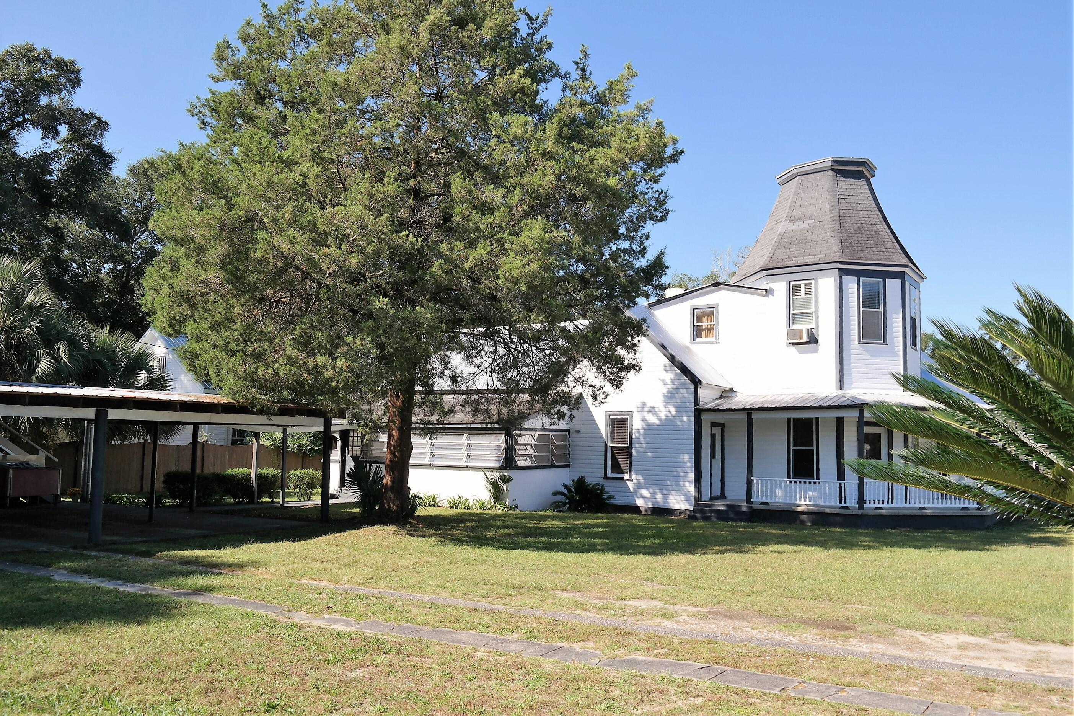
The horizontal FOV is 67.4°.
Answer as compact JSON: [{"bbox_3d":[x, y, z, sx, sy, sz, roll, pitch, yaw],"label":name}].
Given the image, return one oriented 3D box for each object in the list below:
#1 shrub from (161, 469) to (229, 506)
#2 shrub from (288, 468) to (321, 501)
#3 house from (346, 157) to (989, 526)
[{"bbox_3d":[-9.351,3.523,22.041,1.300,0.980,1.650,-3,-7,37],"label":"shrub"},{"bbox_3d":[-6.916,3.770,24.132,1.000,1.000,1.030,-3,-7,37],"label":"shrub"},{"bbox_3d":[4.574,-0.548,25.884,17.700,10.400,12.200,-3,-7,37],"label":"house"}]

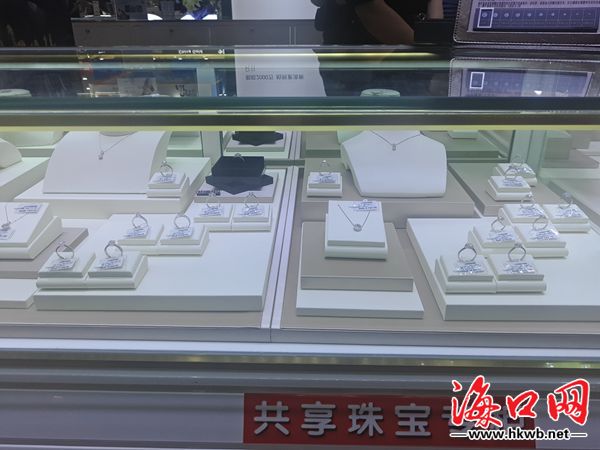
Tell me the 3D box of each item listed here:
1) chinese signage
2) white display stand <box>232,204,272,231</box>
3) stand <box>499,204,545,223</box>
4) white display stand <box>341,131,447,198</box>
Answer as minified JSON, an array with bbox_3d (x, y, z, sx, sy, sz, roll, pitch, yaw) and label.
[{"bbox_3d":[0.076,0.166,0.458,0.244,0.042,0.008,1,-10,2],"label":"chinese signage"},{"bbox_3d":[-0.065,-0.011,0.739,0.052,0.024,0.046,0,21,0],"label":"white display stand"},{"bbox_3d":[0.309,-0.009,0.739,0.052,0.024,0.046,1,21,2],"label":"stand"},{"bbox_3d":[0.154,-0.133,0.870,0.170,0.115,0.210,0,21,2],"label":"white display stand"}]

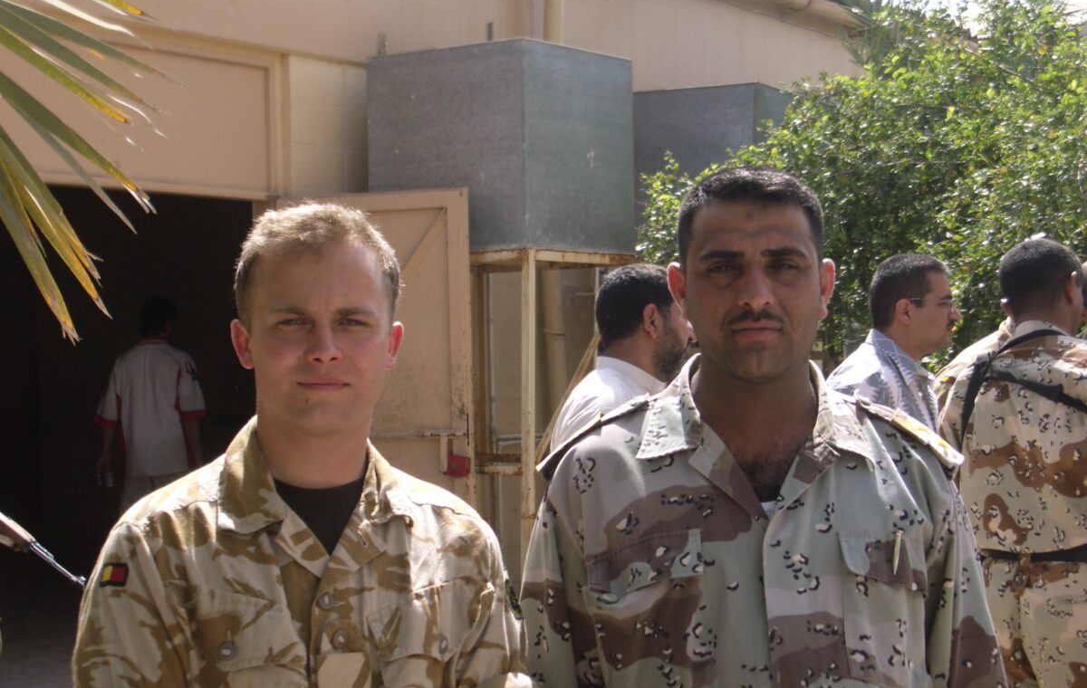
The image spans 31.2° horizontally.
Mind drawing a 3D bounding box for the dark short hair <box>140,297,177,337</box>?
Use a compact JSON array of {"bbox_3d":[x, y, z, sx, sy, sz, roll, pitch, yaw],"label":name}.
[{"bbox_3d":[-2.017,-0.140,10.200,0.170,0.200,0.200,0,1,27],"label":"dark short hair"}]

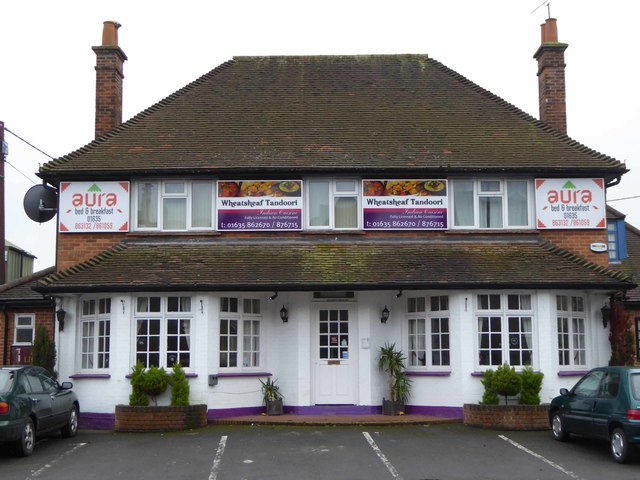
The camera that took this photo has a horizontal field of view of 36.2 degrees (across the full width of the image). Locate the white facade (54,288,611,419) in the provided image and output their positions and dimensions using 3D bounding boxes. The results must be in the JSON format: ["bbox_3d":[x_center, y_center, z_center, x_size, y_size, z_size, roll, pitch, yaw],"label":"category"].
[{"bbox_3d":[0.245,2.221,19.171,11.011,2.600,1.000,0,-7,1],"label":"white facade"}]

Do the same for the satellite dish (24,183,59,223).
[{"bbox_3d":[-5.840,-0.760,20.548,0.760,0.817,0.250,0,-7,1],"label":"satellite dish"}]

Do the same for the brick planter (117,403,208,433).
[{"bbox_3d":[-2.954,3.336,18.342,1.739,0.475,0.680,0,-7,0],"label":"brick planter"}]

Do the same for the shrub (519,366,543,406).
[{"bbox_3d":[3.915,2.698,18.137,0.470,0.735,0.470,0,-7,1],"label":"shrub"}]

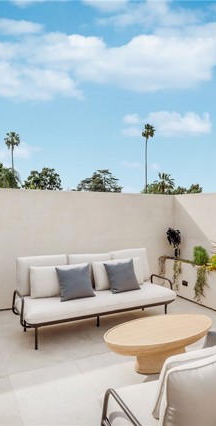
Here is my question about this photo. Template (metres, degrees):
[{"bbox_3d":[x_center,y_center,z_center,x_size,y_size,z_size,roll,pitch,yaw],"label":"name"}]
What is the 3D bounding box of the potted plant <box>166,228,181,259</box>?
[{"bbox_3d":[1.227,0.571,5.659,0.220,0.520,0.230,0,1,-26],"label":"potted plant"}]

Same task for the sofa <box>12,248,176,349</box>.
[{"bbox_3d":[-0.138,1.013,3.917,2.070,0.892,0.810,0,1,-28],"label":"sofa"}]

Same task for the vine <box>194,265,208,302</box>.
[{"bbox_3d":[1.484,1.119,4.796,0.120,0.580,0.220,0,1,-26],"label":"vine"}]

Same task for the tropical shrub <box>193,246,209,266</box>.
[{"bbox_3d":[1.522,0.716,4.972,0.220,0.300,0.250,0,1,-26],"label":"tropical shrub"}]

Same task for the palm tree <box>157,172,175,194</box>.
[{"bbox_3d":[9.275,-0.029,50.061,2.800,13.350,2.800,1,1,0],"label":"palm tree"}]

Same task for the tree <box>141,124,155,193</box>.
[{"bbox_3d":[7.807,-5.521,60.111,2.700,24.116,2.700,1,1,0],"label":"tree"}]

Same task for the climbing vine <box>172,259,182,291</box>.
[{"bbox_3d":[1.224,1.083,5.320,0.120,0.580,0.220,0,1,-26],"label":"climbing vine"}]

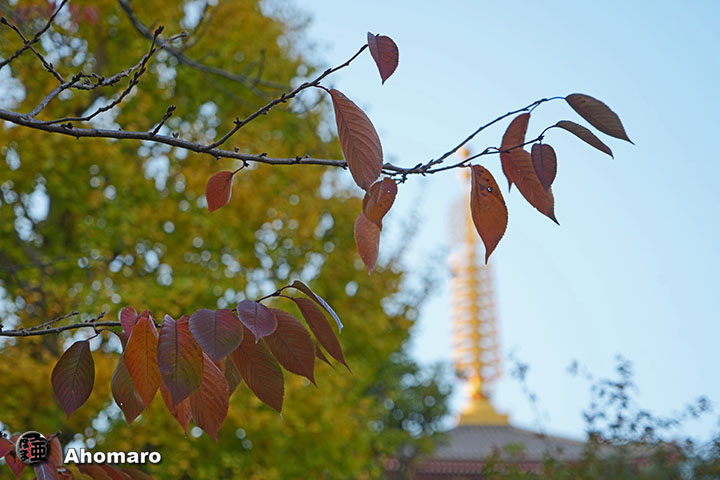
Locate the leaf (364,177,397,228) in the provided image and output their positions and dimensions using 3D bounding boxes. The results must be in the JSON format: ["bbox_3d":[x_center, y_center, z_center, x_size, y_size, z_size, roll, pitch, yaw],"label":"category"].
[{"bbox_3d":[0.020,-0.034,1.900,0.034,0.053,0.017,14,-14,0],"label":"leaf"}]

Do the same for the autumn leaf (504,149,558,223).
[{"bbox_3d":[0.184,-0.058,2.120,0.039,0.101,0.020,-38,-5,5],"label":"autumn leaf"}]

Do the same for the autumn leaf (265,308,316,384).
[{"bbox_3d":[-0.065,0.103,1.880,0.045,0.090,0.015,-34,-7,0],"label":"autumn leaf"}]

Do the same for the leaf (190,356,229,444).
[{"bbox_3d":[-0.144,0.148,1.860,0.042,0.090,0.015,-10,-12,0],"label":"leaf"}]

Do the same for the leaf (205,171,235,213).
[{"bbox_3d":[-0.150,-0.052,2.100,0.029,0.050,0.015,30,-5,-4],"label":"leaf"}]

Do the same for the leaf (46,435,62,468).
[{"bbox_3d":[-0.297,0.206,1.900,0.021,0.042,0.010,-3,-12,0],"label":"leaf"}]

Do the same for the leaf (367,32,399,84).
[{"bbox_3d":[0.024,-0.196,2.120,0.034,0.059,0.018,-9,-30,1],"label":"leaf"}]

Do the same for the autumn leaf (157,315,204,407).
[{"bbox_3d":[-0.190,0.129,2.080,0.049,0.100,0.020,4,-20,-5],"label":"autumn leaf"}]

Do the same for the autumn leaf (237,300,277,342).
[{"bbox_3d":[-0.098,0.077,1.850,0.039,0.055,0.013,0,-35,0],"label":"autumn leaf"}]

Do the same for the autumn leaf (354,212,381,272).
[{"bbox_3d":[0.010,-0.002,2.120,0.029,0.075,0.018,-2,-8,0],"label":"autumn leaf"}]

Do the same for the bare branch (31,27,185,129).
[{"bbox_3d":[-0.246,-0.160,1.930,0.150,0.097,0.070,-2,-17,0],"label":"bare branch"}]

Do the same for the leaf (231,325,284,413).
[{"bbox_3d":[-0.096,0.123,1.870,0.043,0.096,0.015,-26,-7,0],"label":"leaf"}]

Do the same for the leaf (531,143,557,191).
[{"bbox_3d":[0.197,-0.078,2.100,0.028,0.056,0.016,-11,-28,6],"label":"leaf"}]

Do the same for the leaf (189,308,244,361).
[{"bbox_3d":[-0.152,0.100,2.070,0.058,0.068,0.020,4,-45,-4],"label":"leaf"}]

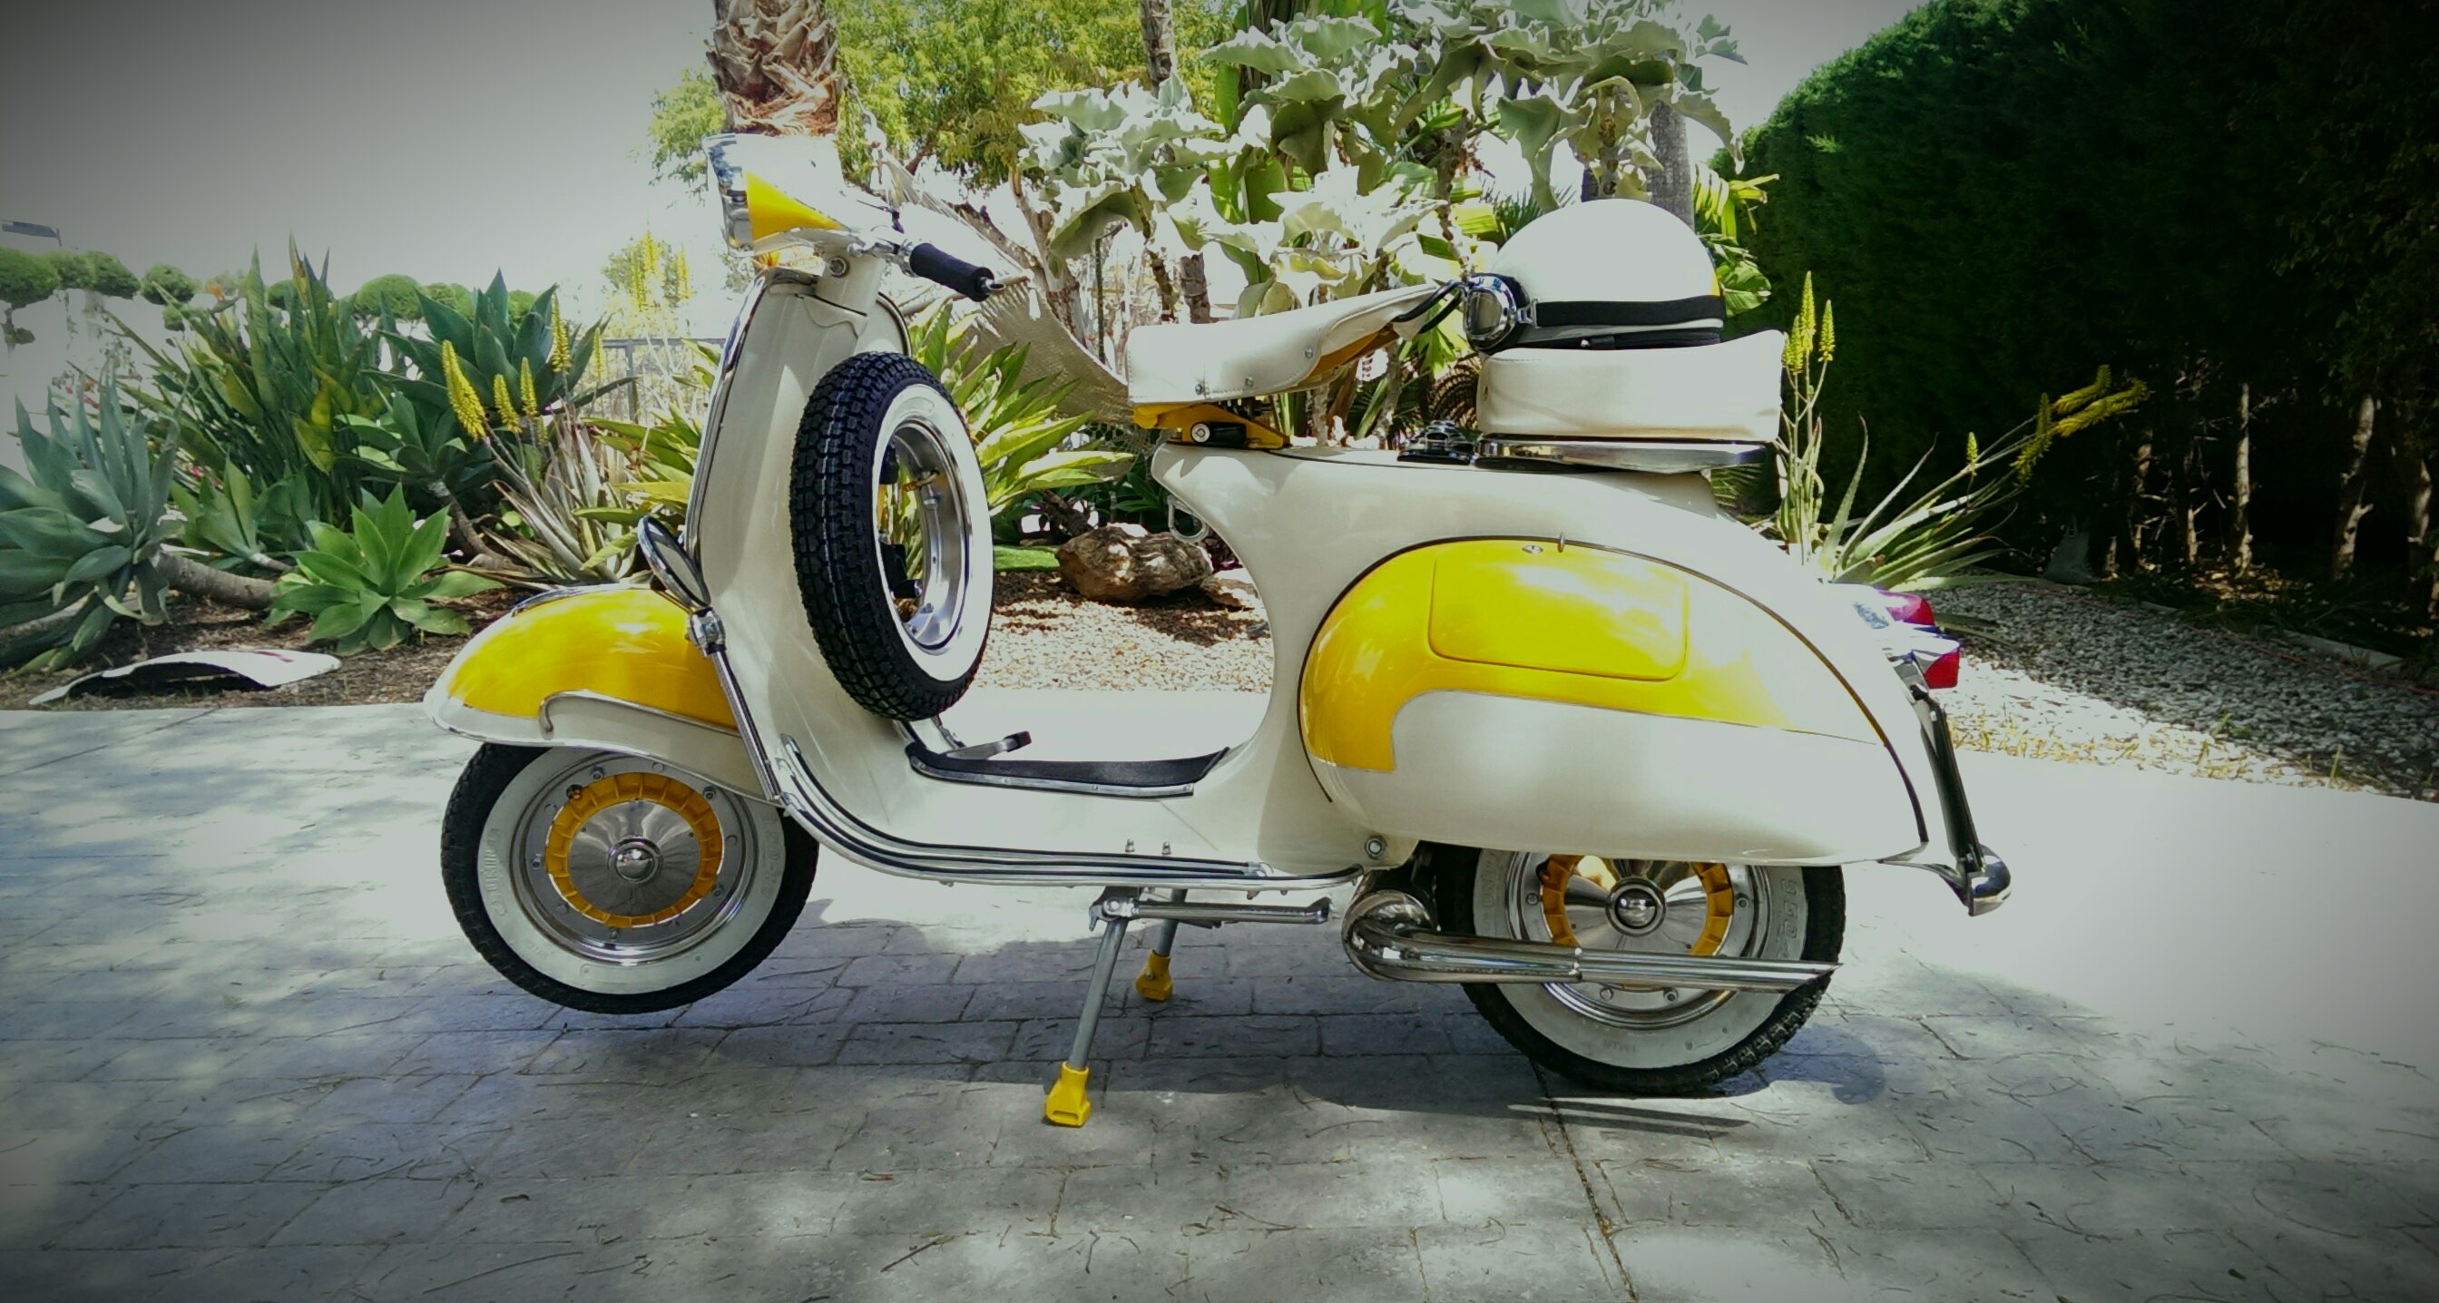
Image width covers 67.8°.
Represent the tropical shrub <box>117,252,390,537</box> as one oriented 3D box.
[{"bbox_3d":[-3.930,-1.031,7.400,1.050,1.200,0.980,-4,8,-28],"label":"tropical shrub"}]

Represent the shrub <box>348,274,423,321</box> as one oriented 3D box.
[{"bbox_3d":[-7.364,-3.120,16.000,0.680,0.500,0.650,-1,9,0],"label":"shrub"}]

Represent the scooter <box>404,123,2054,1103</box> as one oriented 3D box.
[{"bbox_3d":[-0.050,-0.043,2.048,1.750,1.070,0.660,1,9,11],"label":"scooter"}]

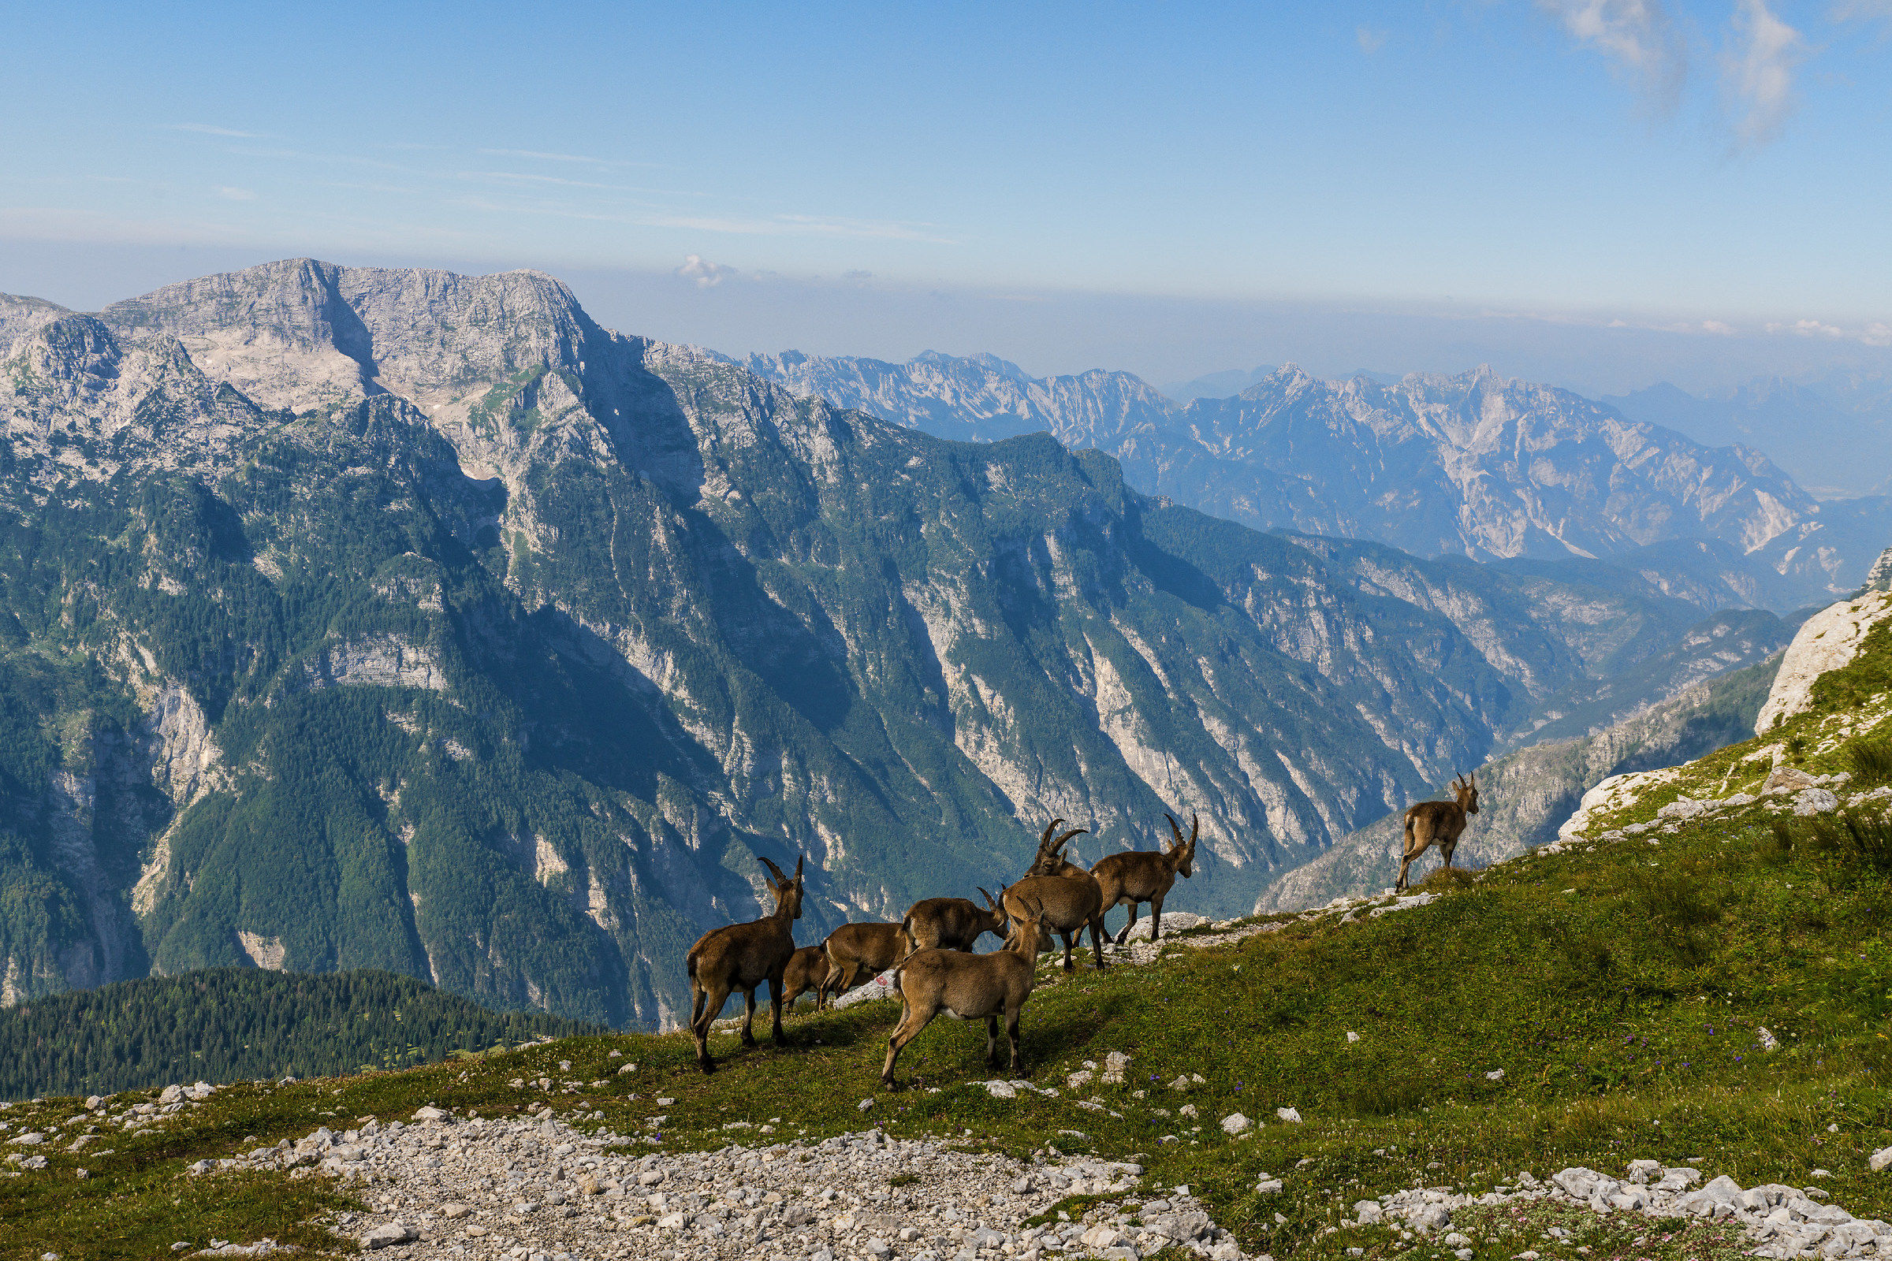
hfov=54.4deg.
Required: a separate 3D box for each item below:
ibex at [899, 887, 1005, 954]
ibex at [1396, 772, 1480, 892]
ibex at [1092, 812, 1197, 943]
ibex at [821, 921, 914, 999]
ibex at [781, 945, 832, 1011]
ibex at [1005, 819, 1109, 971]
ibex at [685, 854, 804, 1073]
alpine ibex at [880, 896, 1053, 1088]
[{"bbox_3d":[0.076,2.466,14.500,1.100,0.760,0.360,-7,14,-45],"label":"ibex"},{"bbox_3d":[4.369,1.783,16.300,0.330,0.970,1.050,10,12,37],"label":"ibex"},{"bbox_3d":[1.661,2.095,15.600,1.150,1.050,0.360,-5,12,-38],"label":"ibex"},{"bbox_3d":[-0.533,2.721,14.900,1.150,0.760,0.360,-5,12,-38],"label":"ibex"},{"bbox_3d":[-1.008,2.891,15.200,0.900,0.620,0.280,-7,14,-45],"label":"ibex"},{"bbox_3d":[0.845,2.073,14.300,1.100,1.120,0.420,-6,13,-42],"label":"ibex"},{"bbox_3d":[-1.231,2.023,11.300,0.360,1.150,1.120,10,12,36],"label":"ibex"},{"bbox_3d":[0.136,2.134,10.900,1.120,1.040,0.350,-2,11,-24],"label":"alpine ibex"}]

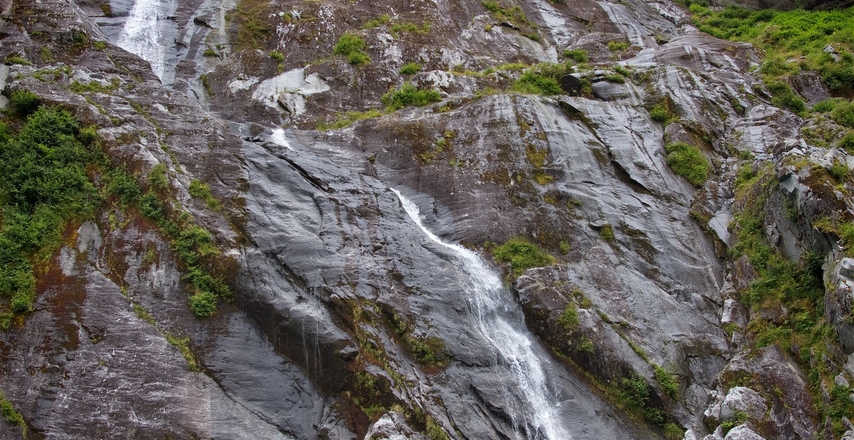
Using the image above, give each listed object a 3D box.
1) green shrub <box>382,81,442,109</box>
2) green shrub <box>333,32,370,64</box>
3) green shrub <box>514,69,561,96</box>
[{"bbox_3d":[-0.843,-7.178,62.000,3.487,1.563,2.267,0,-23,-1],"label":"green shrub"},{"bbox_3d":[-4.609,-10.610,66.000,2.227,2.159,1.782,2,-23,-4],"label":"green shrub"},{"bbox_3d":[6.526,-8.120,63.000,2.953,1.692,1.919,-3,-23,6],"label":"green shrub"}]

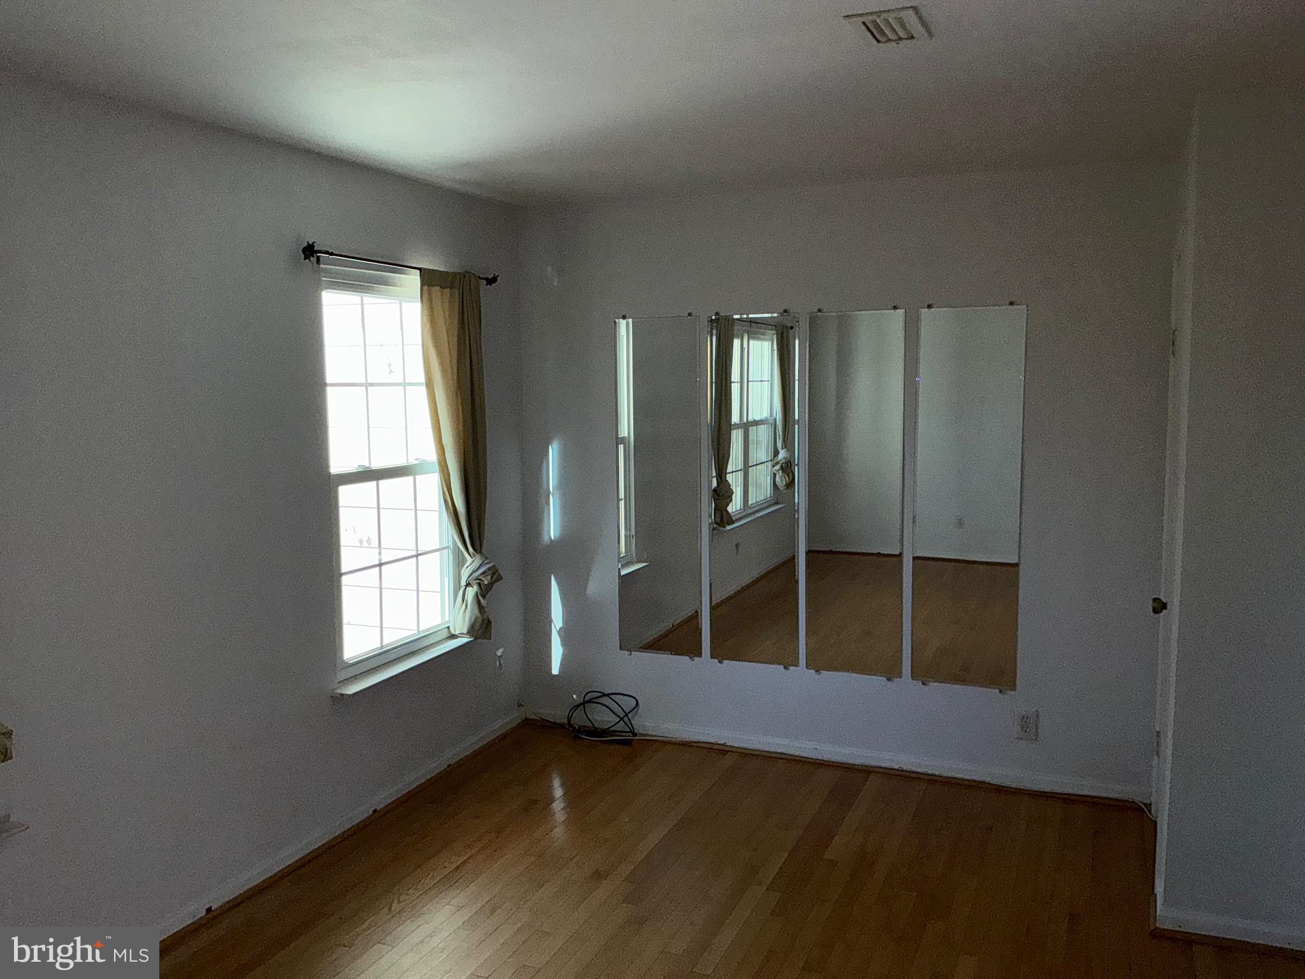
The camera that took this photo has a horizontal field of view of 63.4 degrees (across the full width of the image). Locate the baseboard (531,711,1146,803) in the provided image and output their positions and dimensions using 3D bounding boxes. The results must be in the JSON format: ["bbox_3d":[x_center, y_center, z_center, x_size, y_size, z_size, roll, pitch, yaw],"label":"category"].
[{"bbox_3d":[0.648,1.135,4.585,2.740,0.088,0.018,2,7,24],"label":"baseboard"}]

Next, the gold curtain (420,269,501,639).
[{"bbox_3d":[-0.794,-0.106,4.426,0.130,1.560,0.450,2,7,24],"label":"gold curtain"}]

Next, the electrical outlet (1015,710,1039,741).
[{"bbox_3d":[1.486,0.940,4.191,0.077,0.119,0.010,2,7,24],"label":"electrical outlet"}]

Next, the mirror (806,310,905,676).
[{"bbox_3d":[0.837,0.028,4.372,0.404,1.514,0.016,2,7,24],"label":"mirror"}]

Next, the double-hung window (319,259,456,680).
[{"bbox_3d":[-1.014,-0.100,4.217,0.100,1.530,0.910,2,7,24],"label":"double-hung window"}]

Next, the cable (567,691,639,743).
[{"bbox_3d":[-0.232,1.061,4.901,0.360,0.200,0.150,2,7,24],"label":"cable"}]

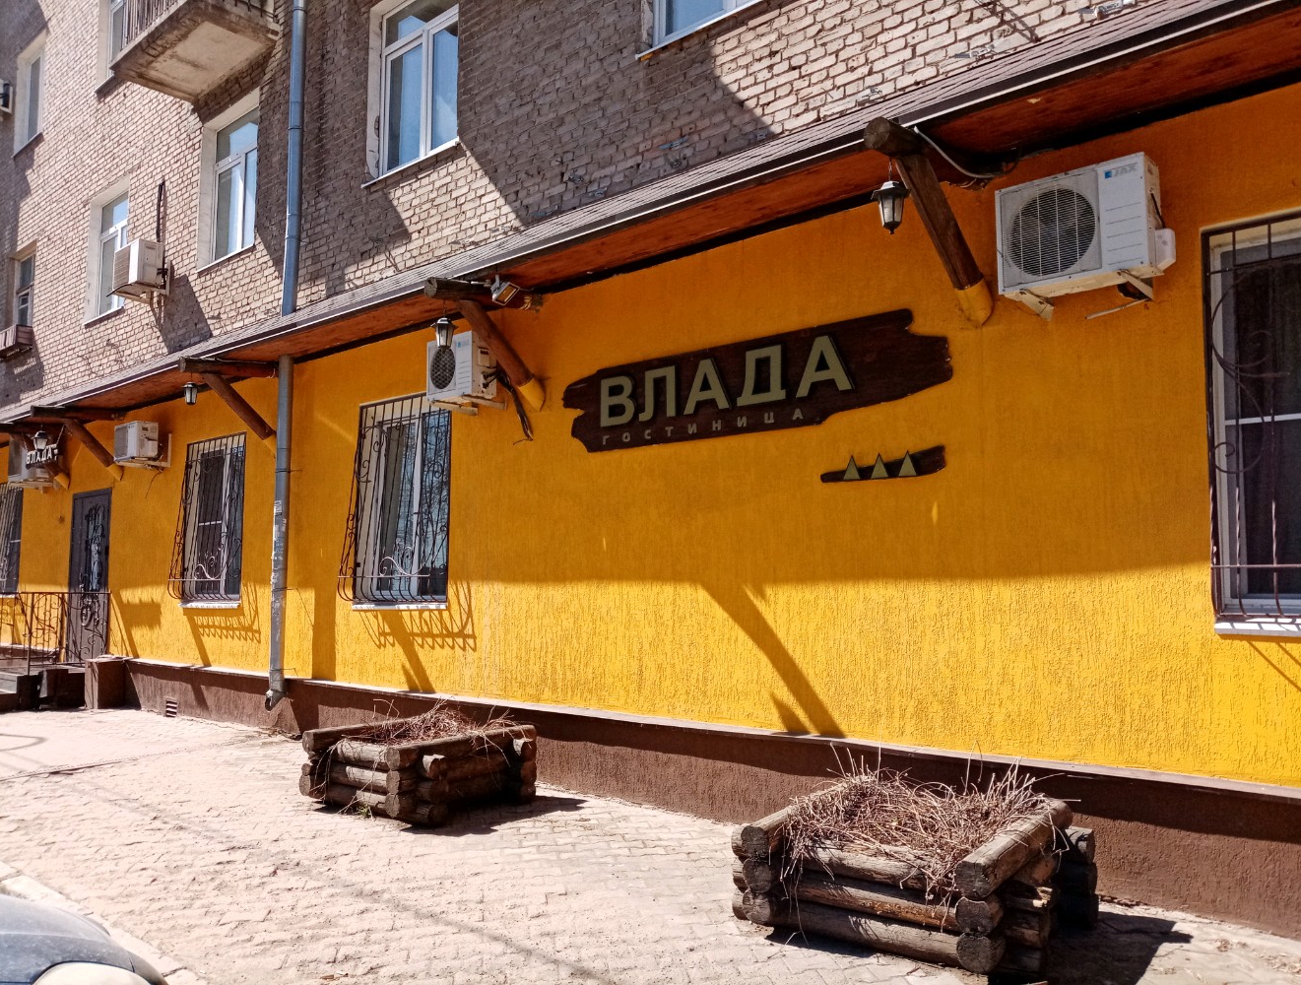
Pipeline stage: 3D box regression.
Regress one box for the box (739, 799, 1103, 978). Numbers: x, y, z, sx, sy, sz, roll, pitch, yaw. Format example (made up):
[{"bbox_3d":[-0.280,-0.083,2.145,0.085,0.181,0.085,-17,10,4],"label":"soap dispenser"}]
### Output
[{"bbox_3d":[1.237,1.719,4.542,1.350,0.430,1.060,-4,-7,36],"label":"box"}]

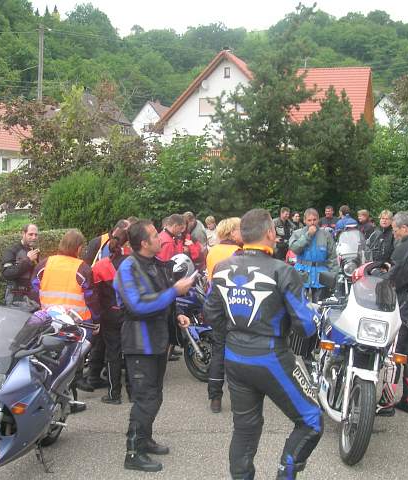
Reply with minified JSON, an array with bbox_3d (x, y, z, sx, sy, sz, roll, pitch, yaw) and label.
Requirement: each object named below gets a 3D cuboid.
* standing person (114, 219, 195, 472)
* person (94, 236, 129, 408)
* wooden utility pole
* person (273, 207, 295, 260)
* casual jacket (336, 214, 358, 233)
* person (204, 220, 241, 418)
[{"bbox_3d":[-0.362,0.723,5.134,0.580,1.770,0.540,1,2,15],"label":"standing person"},{"bbox_3d":[-0.870,0.717,6.755,0.500,1.640,0.520,-2,3,-41],"label":"person"},{"bbox_3d":[-8.600,-6.604,36.734,0.280,9.500,0.280,0,3,0],"label":"wooden utility pole"},{"bbox_3d":[1.500,0.274,13.227,0.530,1.770,0.420,-2,3,-37],"label":"person"},{"bbox_3d":[2.640,-0.121,13.008,0.540,0.700,0.360,-2,3,-30],"label":"casual jacket"},{"bbox_3d":[0.200,0.655,6.187,0.520,1.670,0.420,2,3,37],"label":"person"}]

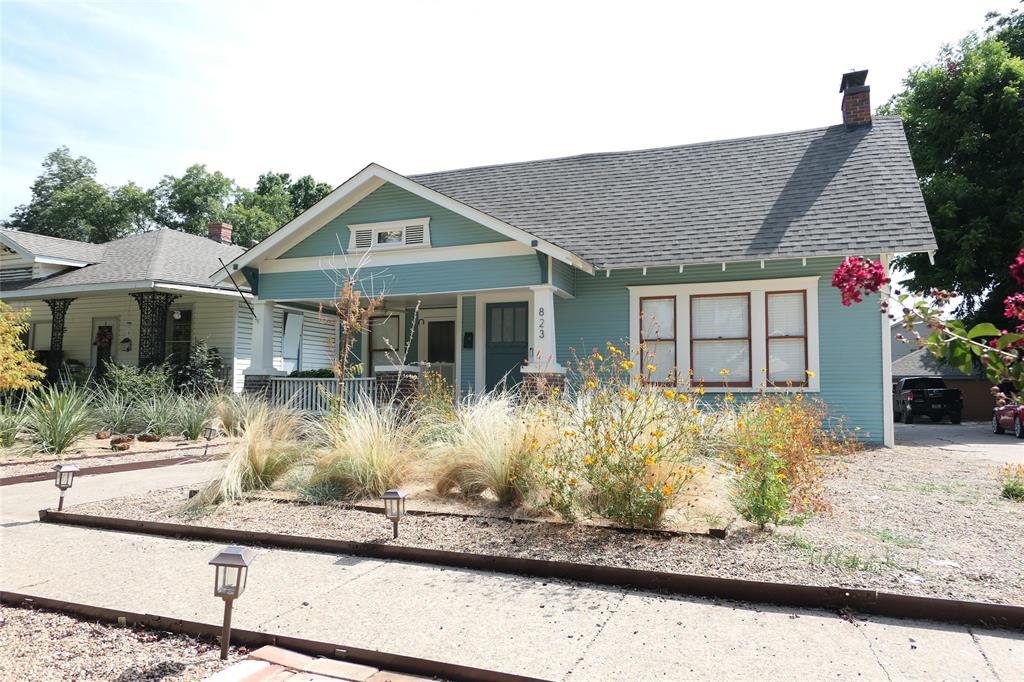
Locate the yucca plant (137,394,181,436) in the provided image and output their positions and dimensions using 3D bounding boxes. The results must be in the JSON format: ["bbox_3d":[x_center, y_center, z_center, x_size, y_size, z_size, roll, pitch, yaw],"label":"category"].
[{"bbox_3d":[-6.225,1.277,12.075,0.740,0.750,0.740,2,-4,-27],"label":"yucca plant"}]

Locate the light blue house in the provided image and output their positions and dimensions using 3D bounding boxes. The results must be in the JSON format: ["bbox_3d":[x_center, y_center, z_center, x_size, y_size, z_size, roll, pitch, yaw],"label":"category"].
[{"bbox_3d":[1.832,-1.736,16.196,13.100,7.400,10.300,-1,-4,23],"label":"light blue house"}]

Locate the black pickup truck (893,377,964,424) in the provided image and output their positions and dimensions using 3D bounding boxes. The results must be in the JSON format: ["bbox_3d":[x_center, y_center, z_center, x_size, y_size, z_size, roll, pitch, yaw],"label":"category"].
[{"bbox_3d":[16.746,2.276,27.870,1.960,1.860,5.500,-1,-4,23],"label":"black pickup truck"}]

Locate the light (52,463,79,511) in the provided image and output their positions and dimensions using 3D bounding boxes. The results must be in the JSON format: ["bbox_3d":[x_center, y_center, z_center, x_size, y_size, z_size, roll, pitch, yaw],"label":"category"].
[{"bbox_3d":[-3.470,1.133,5.274,0.139,0.345,0.139,2,-5,33],"label":"light"}]

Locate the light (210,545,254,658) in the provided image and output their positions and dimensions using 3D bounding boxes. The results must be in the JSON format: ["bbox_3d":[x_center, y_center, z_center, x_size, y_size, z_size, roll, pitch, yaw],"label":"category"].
[{"bbox_3d":[-1.056,0.986,2.550,0.137,0.410,0.137,4,0,-5],"label":"light"}]

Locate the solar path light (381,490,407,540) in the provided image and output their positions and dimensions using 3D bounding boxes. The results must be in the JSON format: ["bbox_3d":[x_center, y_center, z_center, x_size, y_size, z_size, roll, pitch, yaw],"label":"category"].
[{"bbox_3d":[-0.718,1.068,4.202,0.142,0.302,0.142,-2,-3,3],"label":"solar path light"}]

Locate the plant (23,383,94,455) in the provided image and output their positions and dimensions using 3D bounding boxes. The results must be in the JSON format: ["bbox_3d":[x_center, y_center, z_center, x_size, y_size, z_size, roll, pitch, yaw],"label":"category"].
[{"bbox_3d":[-6.124,1.008,9.245,0.860,0.970,0.860,2,-4,-33],"label":"plant"}]

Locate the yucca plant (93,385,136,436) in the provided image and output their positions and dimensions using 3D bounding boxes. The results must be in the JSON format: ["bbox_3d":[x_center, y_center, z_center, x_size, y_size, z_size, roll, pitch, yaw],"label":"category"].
[{"bbox_3d":[-7.169,1.230,12.365,0.780,0.870,0.780,2,-4,-30],"label":"yucca plant"}]

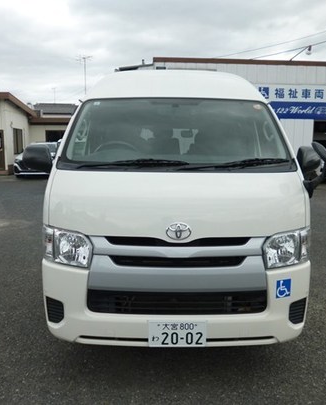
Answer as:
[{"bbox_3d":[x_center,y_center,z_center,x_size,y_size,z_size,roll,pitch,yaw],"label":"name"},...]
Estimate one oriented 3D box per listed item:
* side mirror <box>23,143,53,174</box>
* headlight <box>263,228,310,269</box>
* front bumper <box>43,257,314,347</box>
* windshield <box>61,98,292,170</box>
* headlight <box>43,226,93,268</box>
[{"bbox_3d":[-0.879,-0.318,2.691,0.230,0.240,0.150,1,8,2],"label":"side mirror"},{"bbox_3d":[0.757,0.286,2.303,0.360,0.220,0.300,1,8,2],"label":"headlight"},{"bbox_3d":[0.082,0.607,2.335,1.690,0.450,0.480,1,8,2],"label":"front bumper"},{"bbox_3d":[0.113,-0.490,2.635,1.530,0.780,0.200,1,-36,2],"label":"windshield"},{"bbox_3d":[-0.582,0.263,2.355,0.360,0.220,0.300,1,8,2],"label":"headlight"}]

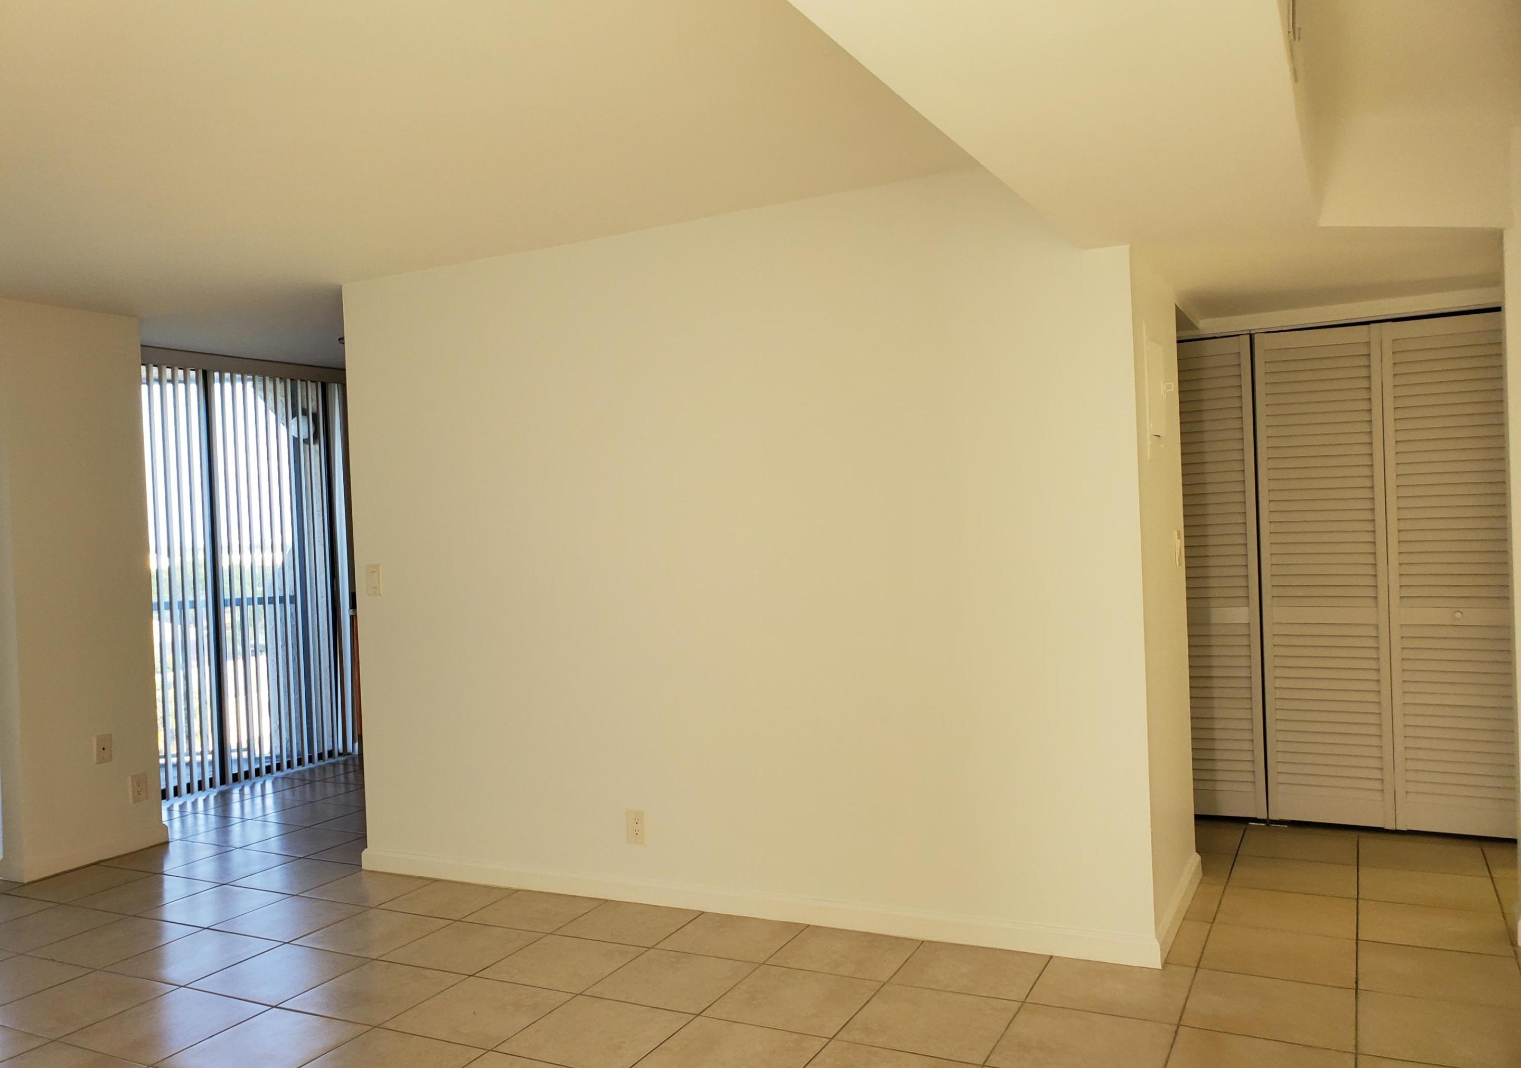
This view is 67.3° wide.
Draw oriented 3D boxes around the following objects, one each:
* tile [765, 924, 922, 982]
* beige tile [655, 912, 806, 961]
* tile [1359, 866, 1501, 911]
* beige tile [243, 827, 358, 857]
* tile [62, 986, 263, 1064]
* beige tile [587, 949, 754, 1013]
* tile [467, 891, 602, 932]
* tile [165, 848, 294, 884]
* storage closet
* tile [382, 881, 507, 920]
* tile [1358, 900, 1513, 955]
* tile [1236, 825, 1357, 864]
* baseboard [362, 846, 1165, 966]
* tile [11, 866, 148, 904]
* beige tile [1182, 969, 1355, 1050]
[{"bbox_3d":[0.276,1.332,3.636,0.407,0.011,0.375,-2,0,27],"label":"tile"},{"bbox_3d":[-0.092,1.327,3.754,0.400,0.010,0.356,-2,0,27],"label":"beige tile"},{"bbox_3d":[2.331,1.246,4.001,0.403,0.010,0.403,-2,0,27],"label":"tile"},{"bbox_3d":[-2.078,1.411,5.223,0.403,0.010,0.403,-2,0,27],"label":"beige tile"},{"bbox_3d":[-1.726,1.428,3.324,0.407,0.011,0.395,-2,0,27],"label":"tile"},{"bbox_3d":[-0.262,1.336,3.417,0.400,0.010,0.392,-2,0,27],"label":"beige tile"},{"bbox_3d":[-0.825,1.379,4.194,0.407,0.011,0.375,-2,0,27],"label":"tile"},{"bbox_3d":[-2.255,1.420,4.872,0.403,0.010,0.403,-2,0,27],"label":"tile"},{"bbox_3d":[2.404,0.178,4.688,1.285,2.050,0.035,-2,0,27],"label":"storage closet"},{"bbox_3d":[-1.192,1.395,4.380,0.407,0.011,0.375,-2,0,27],"label":"tile"},{"bbox_3d":[2.095,1.238,3.586,0.402,0.012,0.402,-2,0,27],"label":"tile"},{"bbox_3d":[2.091,1.233,4.480,0.402,0.012,0.402,-2,0,27],"label":"tile"},{"bbox_3d":[-0.234,1.291,4.048,3.152,0.092,0.015,-2,0,26],"label":"baseboard"},{"bbox_3d":[-2.785,1.443,4.697,0.400,0.010,0.392,-2,0,27],"label":"tile"},{"bbox_3d":[1.372,1.274,3.061,0.402,0.012,0.402,-2,0,27],"label":"beige tile"}]

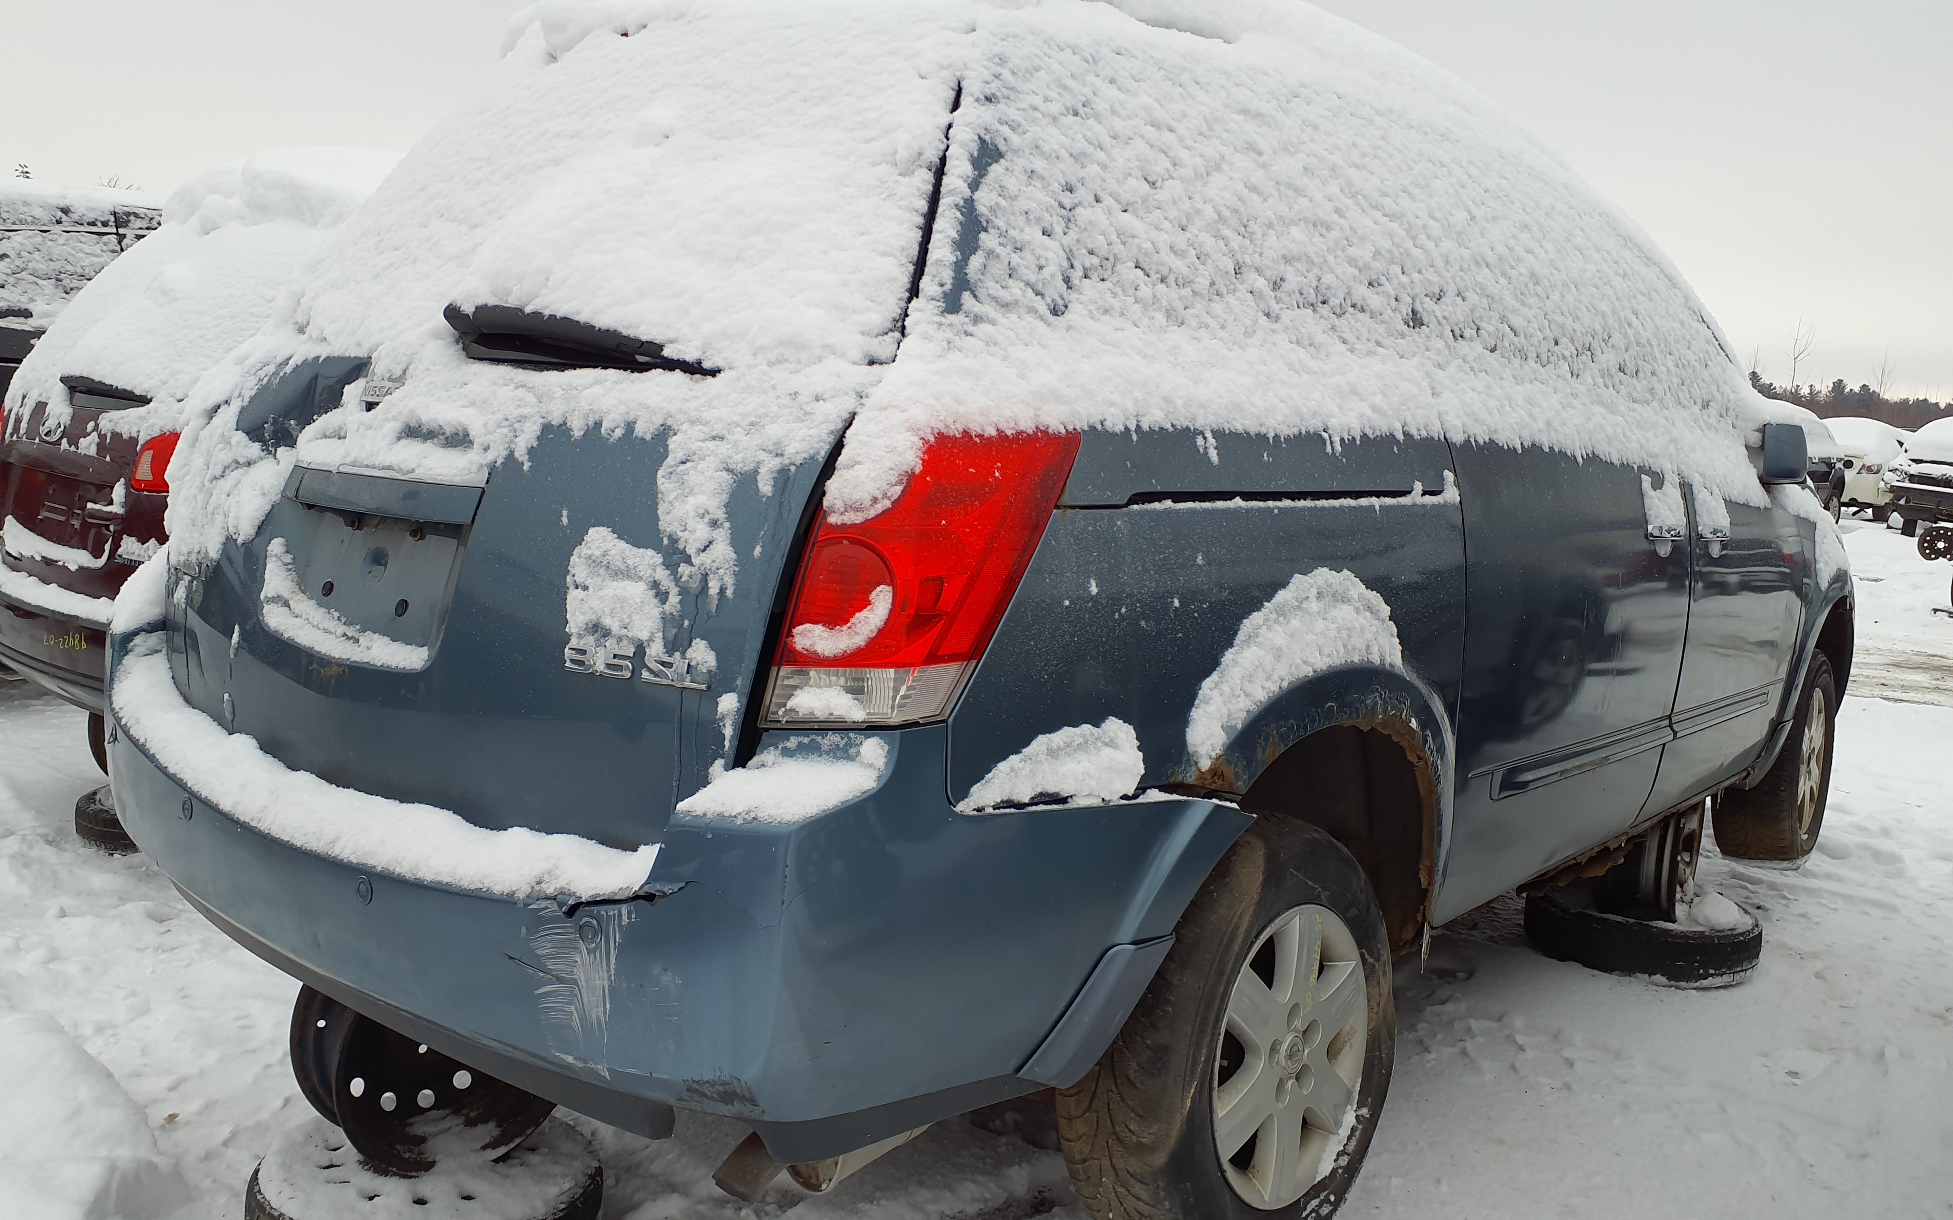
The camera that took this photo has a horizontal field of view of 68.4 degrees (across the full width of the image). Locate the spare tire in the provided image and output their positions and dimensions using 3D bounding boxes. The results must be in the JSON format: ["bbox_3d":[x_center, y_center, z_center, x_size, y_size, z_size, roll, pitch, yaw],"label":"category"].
[{"bbox_3d":[1.710,0.819,3.700,0.556,0.145,0.556,3,7,25],"label":"spare tire"}]

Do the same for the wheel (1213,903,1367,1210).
[{"bbox_3d":[0.415,0.664,2.208,0.175,0.445,0.445,3,6,43],"label":"wheel"}]

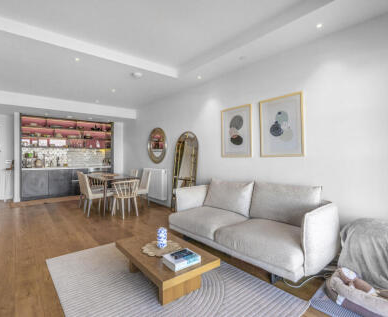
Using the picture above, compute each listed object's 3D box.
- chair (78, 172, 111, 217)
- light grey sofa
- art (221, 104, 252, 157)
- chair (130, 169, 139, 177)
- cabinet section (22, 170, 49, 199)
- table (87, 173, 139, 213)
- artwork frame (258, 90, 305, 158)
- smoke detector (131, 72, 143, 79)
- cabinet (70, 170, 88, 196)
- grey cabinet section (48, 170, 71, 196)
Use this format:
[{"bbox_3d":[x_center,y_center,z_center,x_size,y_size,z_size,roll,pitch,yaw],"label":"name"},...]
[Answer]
[{"bbox_3d":[-2.078,0.728,4.526,0.560,0.890,0.460,-1,1,-39],"label":"chair"},{"bbox_3d":[0.622,0.756,2.720,0.940,0.870,1.880,-1,1,-41],"label":"light grey sofa"},{"bbox_3d":[0.692,-0.415,3.460,0.030,0.825,0.625,-1,1,-39],"label":"art"},{"bbox_3d":[-1.828,0.715,5.624,0.550,0.890,0.460,-1,1,-39],"label":"chair"},{"bbox_3d":[-4.634,0.713,6.177,0.604,0.735,0.580,0,0,-39],"label":"cabinet section"},{"bbox_3d":[-1.950,0.792,5.033,0.800,0.750,1.520,-1,1,-39],"label":"table"},{"bbox_3d":[1.179,-0.419,2.868,0.030,0.825,0.625,-1,1,-39],"label":"artwork frame"},{"bbox_3d":[-0.966,-1.408,3.616,0.140,0.050,0.140,-1,1,-39],"label":"smoke detector"},{"bbox_3d":[-3.777,0.707,6.909,0.520,0.860,0.600,-1,1,-39],"label":"cabinet"},{"bbox_3d":[-4.169,0.712,6.560,0.600,0.735,0.580,0,0,-39],"label":"grey cabinet section"}]

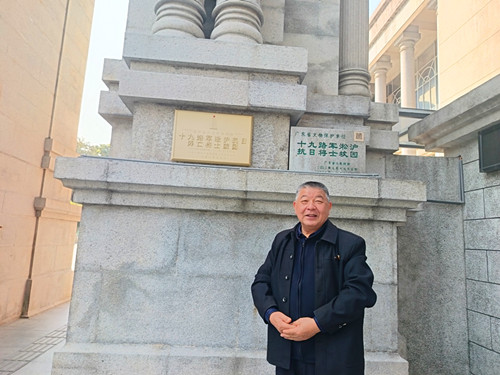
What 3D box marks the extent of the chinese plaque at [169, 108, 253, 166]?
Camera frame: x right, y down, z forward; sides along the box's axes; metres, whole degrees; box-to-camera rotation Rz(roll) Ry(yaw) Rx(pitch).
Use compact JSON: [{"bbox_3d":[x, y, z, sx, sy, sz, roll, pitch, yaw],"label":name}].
[{"bbox_3d":[-0.292,-0.390,2.756,0.620,0.410,0.035,3,-8,-4],"label":"chinese plaque"}]

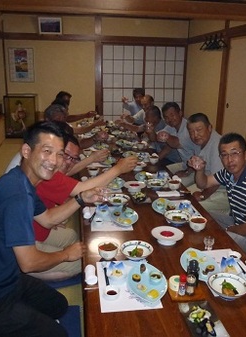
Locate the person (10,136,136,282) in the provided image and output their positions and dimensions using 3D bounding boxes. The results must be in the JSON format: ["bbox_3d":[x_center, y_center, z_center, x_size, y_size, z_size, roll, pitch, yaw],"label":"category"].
[{"bbox_3d":[-0.386,0.190,2.286,0.880,0.930,0.660,4,17,9],"label":"person"}]

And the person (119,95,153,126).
[{"bbox_3d":[0.370,-0.606,4.927,0.770,0.960,0.570,-6,18,-22],"label":"person"}]

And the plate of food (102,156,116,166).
[{"bbox_3d":[-0.173,-0.095,3.678,0.190,0.050,0.280,-2,17,-8],"label":"plate of food"}]

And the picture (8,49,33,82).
[{"bbox_3d":[-2.019,-2.050,6.504,0.475,0.640,0.025,-1,17,-7],"label":"picture"}]

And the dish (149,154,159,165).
[{"bbox_3d":[0.334,-0.082,3.516,0.107,0.068,0.107,1,17,0],"label":"dish"}]

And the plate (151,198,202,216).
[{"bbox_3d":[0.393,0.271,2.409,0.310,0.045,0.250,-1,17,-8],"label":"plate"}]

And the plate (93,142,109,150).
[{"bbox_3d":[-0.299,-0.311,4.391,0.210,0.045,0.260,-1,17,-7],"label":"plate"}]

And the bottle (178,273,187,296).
[{"bbox_3d":[0.278,0.539,1.507,0.035,0.105,0.035,-1,17,-7],"label":"bottle"}]

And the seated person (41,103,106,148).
[{"bbox_3d":[-0.719,-0.360,4.171,0.840,0.920,0.560,-1,17,-7],"label":"seated person"}]

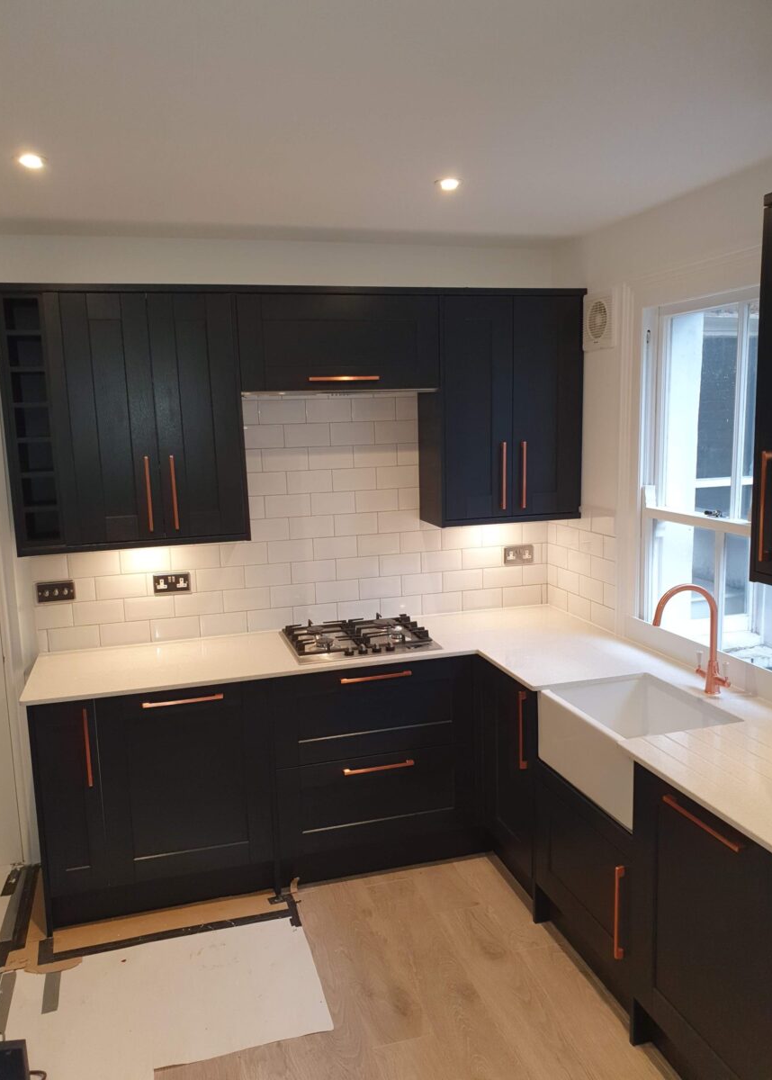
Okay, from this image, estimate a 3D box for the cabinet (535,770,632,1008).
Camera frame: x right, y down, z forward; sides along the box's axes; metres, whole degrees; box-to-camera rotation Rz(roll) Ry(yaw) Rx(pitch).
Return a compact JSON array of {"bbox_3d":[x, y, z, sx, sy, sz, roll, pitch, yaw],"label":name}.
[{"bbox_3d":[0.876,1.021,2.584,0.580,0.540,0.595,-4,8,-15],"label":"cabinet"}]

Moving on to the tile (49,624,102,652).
[{"bbox_3d":[-1.279,0.405,3.340,0.199,0.097,0.010,-4,8,-16],"label":"tile"}]

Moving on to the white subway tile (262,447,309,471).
[{"bbox_3d":[-0.433,-0.348,3.495,0.200,0.099,0.008,-4,9,-16],"label":"white subway tile"}]

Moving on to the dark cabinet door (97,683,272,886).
[{"bbox_3d":[-0.725,0.880,2.972,0.596,0.714,0.025,-4,8,-16],"label":"dark cabinet door"}]

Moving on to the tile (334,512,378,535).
[{"bbox_3d":[-0.132,-0.070,3.598,0.198,0.098,0.010,-4,8,-16],"label":"tile"}]

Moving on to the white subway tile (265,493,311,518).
[{"bbox_3d":[-0.426,-0.149,3.529,0.200,0.100,0.010,-4,8,-16],"label":"white subway tile"}]

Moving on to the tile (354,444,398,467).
[{"bbox_3d":[-0.045,-0.374,3.612,0.200,0.100,0.010,-4,8,-16],"label":"tile"}]

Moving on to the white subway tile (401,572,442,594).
[{"bbox_3d":[0.166,0.204,3.732,0.199,0.097,0.010,-4,8,-16],"label":"white subway tile"}]

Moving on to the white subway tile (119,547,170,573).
[{"bbox_3d":[-0.999,0.090,3.380,0.199,0.097,0.010,-4,8,-16],"label":"white subway tile"}]

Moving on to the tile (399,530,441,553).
[{"bbox_3d":[0.161,0.008,3.723,0.200,0.100,0.010,-4,8,-16],"label":"tile"}]

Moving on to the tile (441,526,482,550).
[{"bbox_3d":[0.352,-0.006,3.749,0.198,0.098,0.010,-4,8,-16],"label":"tile"}]

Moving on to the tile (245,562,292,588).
[{"bbox_3d":[-0.516,0.153,3.543,0.200,0.099,0.008,-4,9,-16],"label":"tile"}]

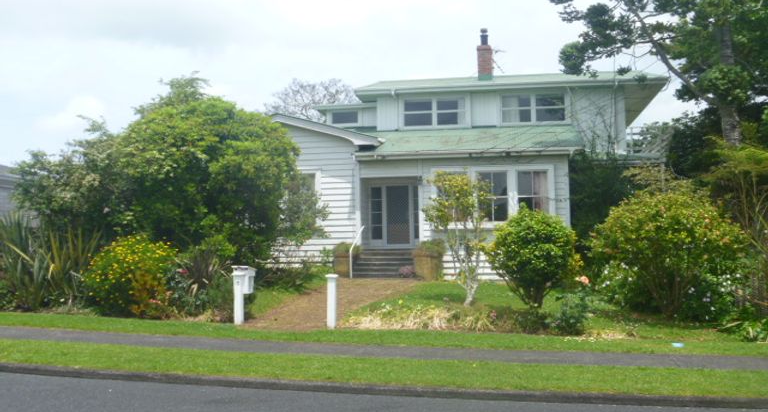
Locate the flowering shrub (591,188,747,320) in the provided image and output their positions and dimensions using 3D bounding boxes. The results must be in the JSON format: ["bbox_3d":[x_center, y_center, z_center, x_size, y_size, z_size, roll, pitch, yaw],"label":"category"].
[{"bbox_3d":[5.106,0.743,13.400,2.700,2.380,2.400,-1,-2,11],"label":"flowering shrub"}]

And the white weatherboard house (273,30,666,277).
[{"bbox_3d":[3.072,-1.959,26.780,13.500,8.550,12.000,-1,-2,11],"label":"white weatherboard house"}]

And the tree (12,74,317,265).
[{"bbox_3d":[-5.127,-0.507,17.600,6.900,5.300,5.400,-1,-2,11],"label":"tree"}]

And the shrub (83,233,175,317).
[{"bbox_3d":[-4.909,1.262,14.400,1.750,1.600,1.600,-1,-2,11],"label":"shrub"}]

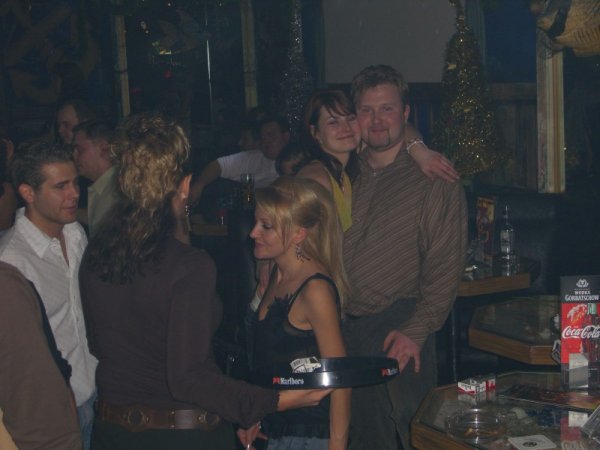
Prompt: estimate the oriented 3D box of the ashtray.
[{"bbox_3d":[0.433,0.496,2.900,0.150,0.042,0.150,-2,9,0],"label":"ashtray"}]

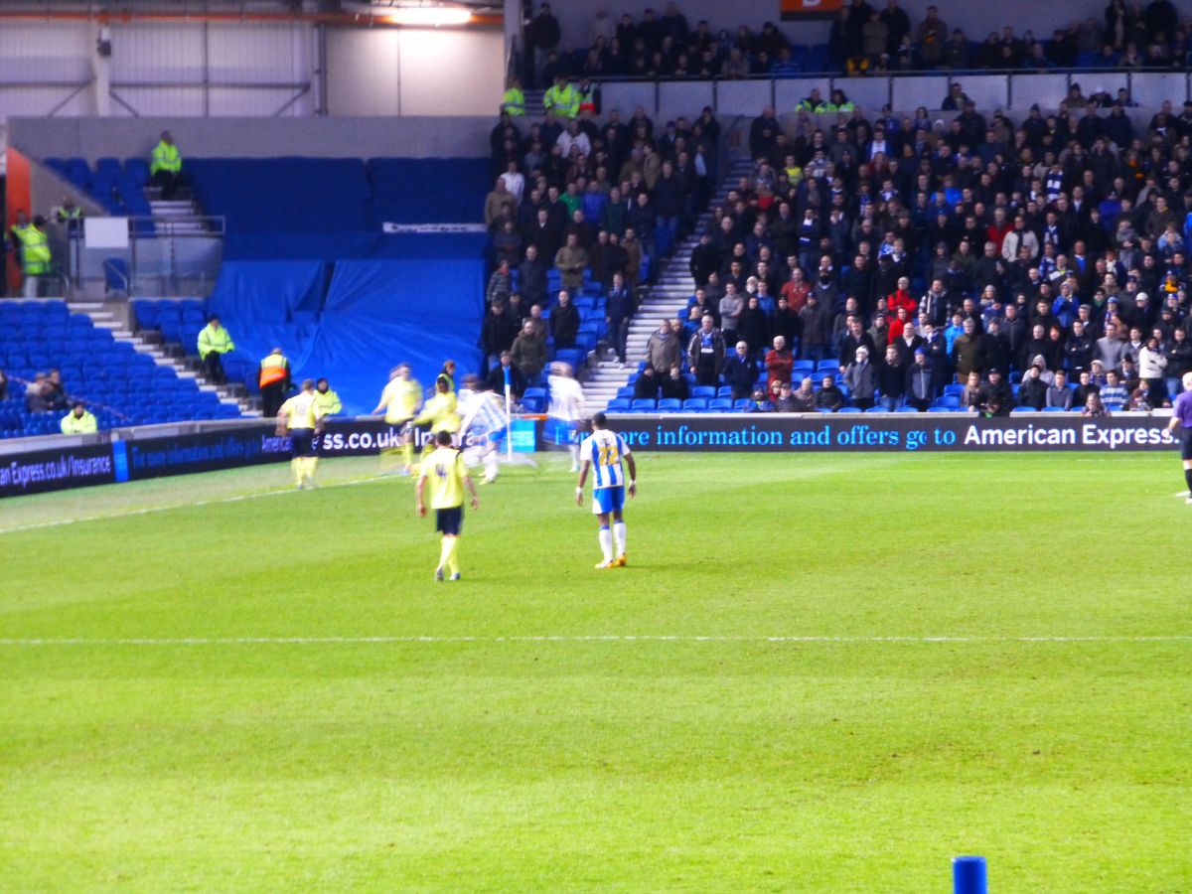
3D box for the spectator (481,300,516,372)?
[{"bbox_3d":[-1.756,-1.760,142.827,0.600,1.760,0.400,0,2,7],"label":"spectator"}]

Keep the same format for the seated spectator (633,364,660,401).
[{"bbox_3d":[0.889,-0.855,141.814,0.500,1.220,0.780,0,2,9],"label":"seated spectator"}]

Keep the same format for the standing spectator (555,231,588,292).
[{"bbox_3d":[-0.450,-3.088,147.200,0.580,1.750,0.420,0,2,7],"label":"standing spectator"}]

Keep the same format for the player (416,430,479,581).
[{"bbox_3d":[-1.716,0.671,91.900,0.680,1.720,0.480,0,2,5],"label":"player"}]

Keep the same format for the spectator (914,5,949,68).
[{"bbox_3d":[6.617,-7.803,157.000,0.570,1.750,0.420,0,2,12],"label":"spectator"}]

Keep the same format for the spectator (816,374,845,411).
[{"bbox_3d":[4.064,-0.626,140.151,0.520,1.240,0.750,0,2,14],"label":"spectator"}]

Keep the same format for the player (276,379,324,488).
[{"bbox_3d":[-4.532,-0.203,122.000,0.660,1.670,0.550,0,2,9],"label":"player"}]

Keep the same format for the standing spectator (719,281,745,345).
[{"bbox_3d":[2.501,-2.158,145.028,0.480,1.750,0.360,0,2,12],"label":"standing spectator"}]

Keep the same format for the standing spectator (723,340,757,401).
[{"bbox_3d":[2.526,-1.036,140.026,0.560,1.670,0.380,0,2,9],"label":"standing spectator"}]

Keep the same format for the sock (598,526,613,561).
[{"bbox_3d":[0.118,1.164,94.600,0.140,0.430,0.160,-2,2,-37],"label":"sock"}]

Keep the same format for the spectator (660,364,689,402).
[{"bbox_3d":[1.390,-0.816,140.020,0.540,1.270,0.750,0,2,11],"label":"spectator"}]

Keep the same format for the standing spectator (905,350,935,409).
[{"bbox_3d":[5.692,-0.848,139.779,0.530,1.760,0.350,0,2,9],"label":"standing spectator"}]

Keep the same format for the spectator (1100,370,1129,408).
[{"bbox_3d":[9.000,-0.696,138.985,0.530,1.270,0.750,0,2,14],"label":"spectator"}]

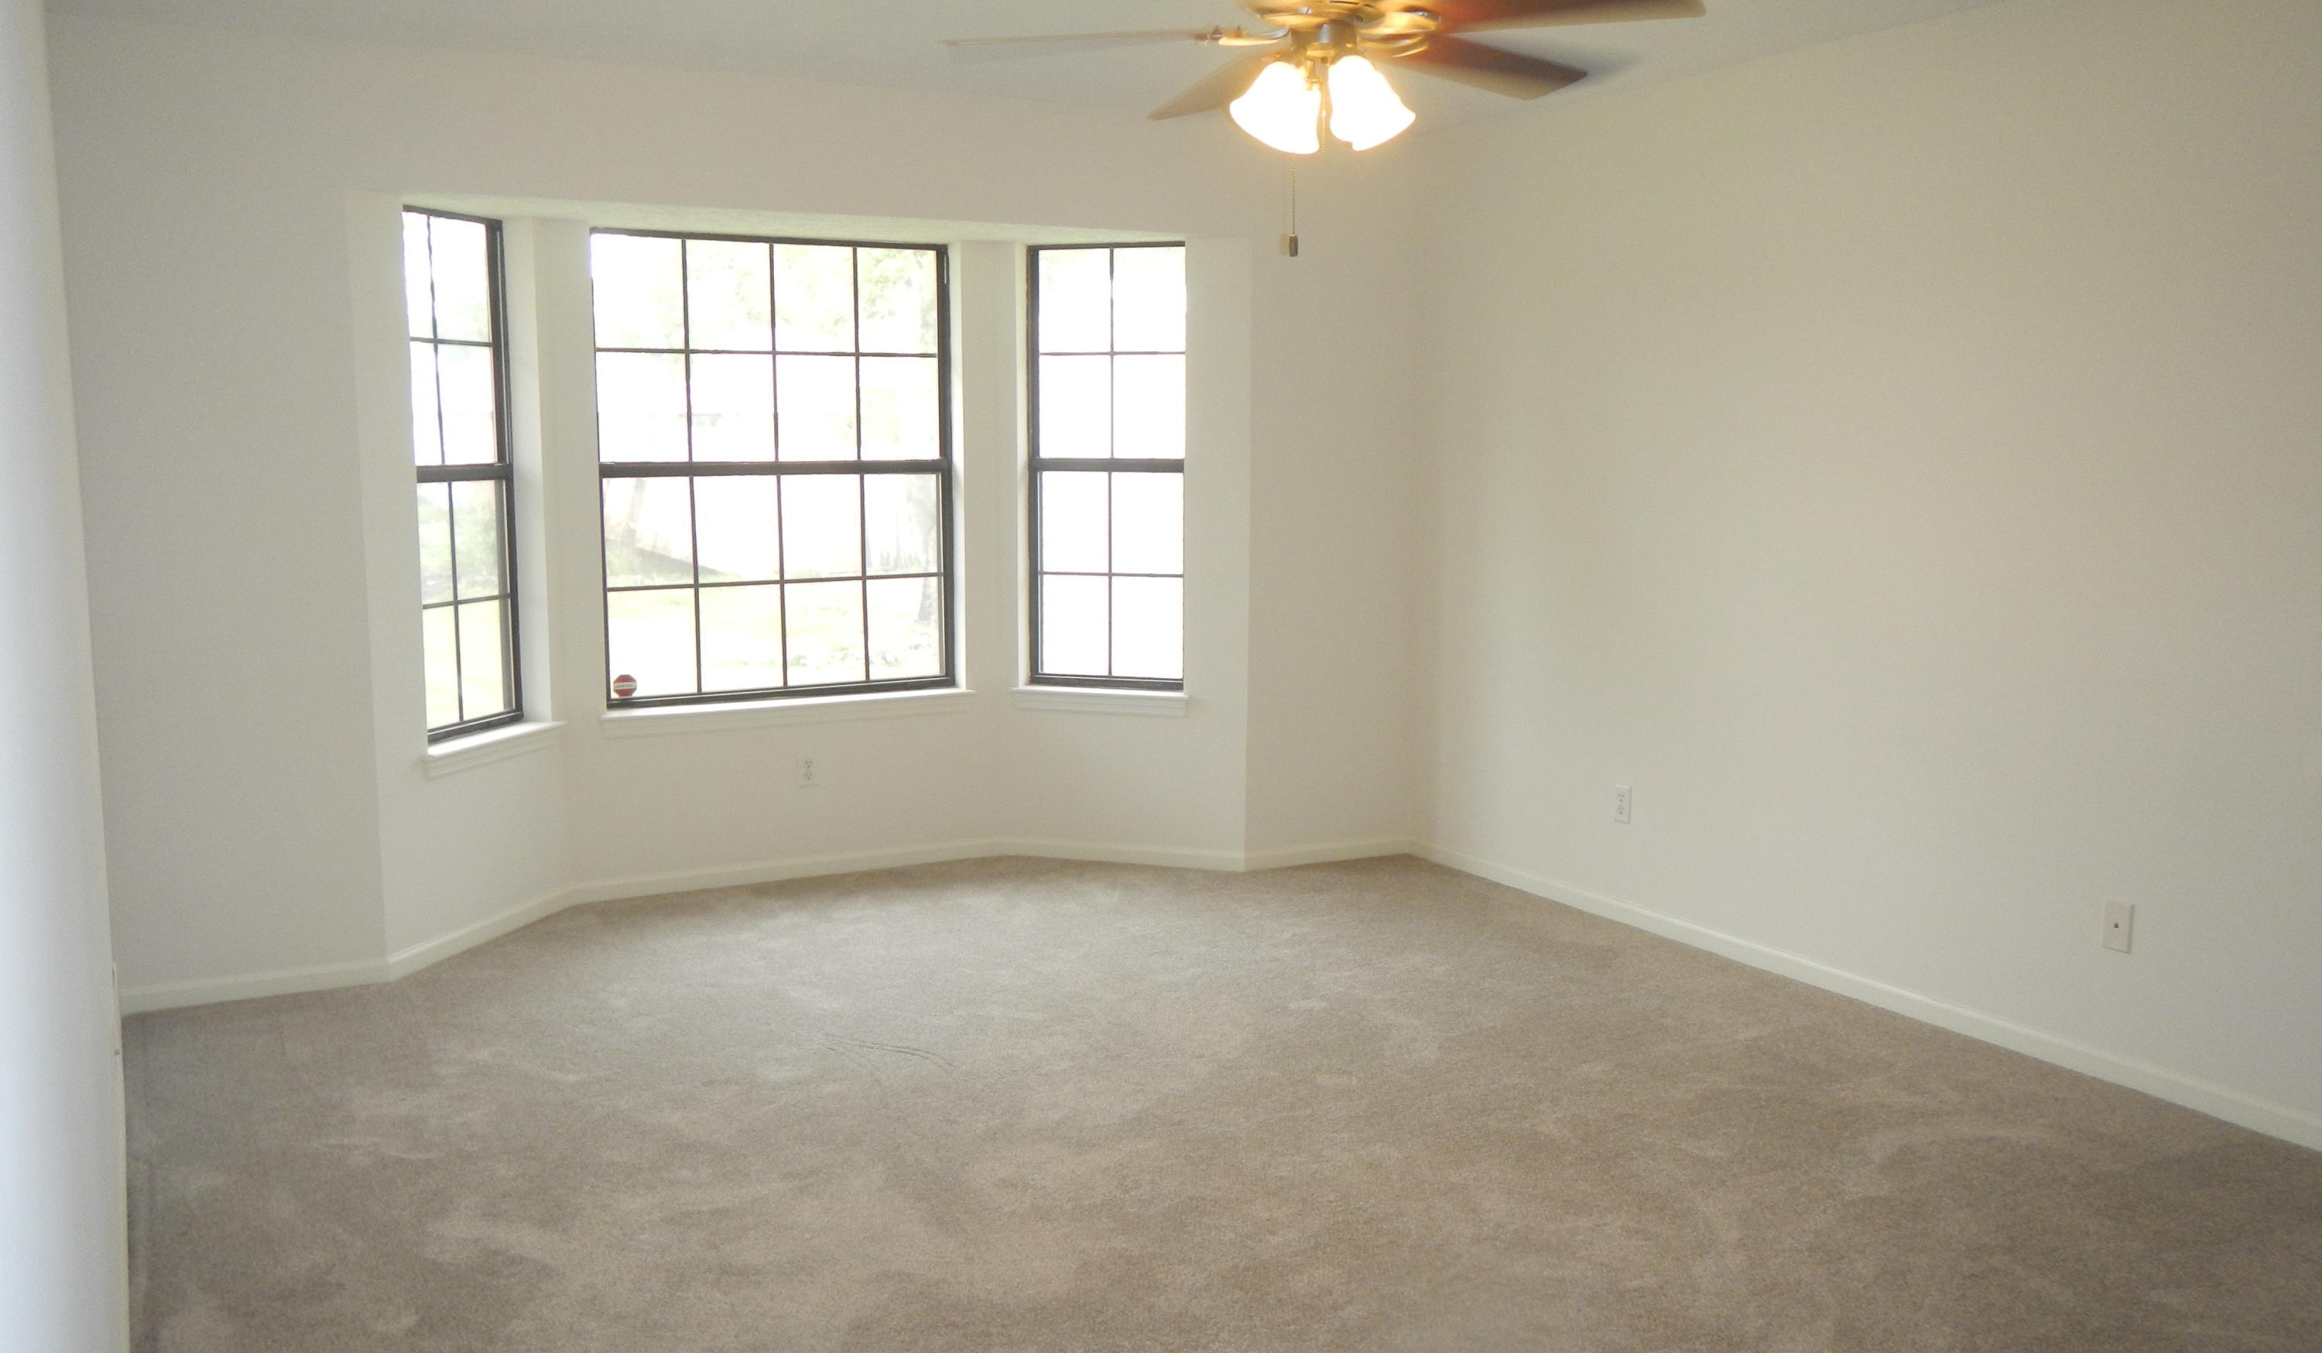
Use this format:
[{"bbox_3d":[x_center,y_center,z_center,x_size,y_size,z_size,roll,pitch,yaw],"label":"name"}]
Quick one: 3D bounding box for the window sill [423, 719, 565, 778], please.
[{"bbox_3d":[-1.984,0.207,5.511,0.137,0.070,0.652,2,7,16],"label":"window sill"}]

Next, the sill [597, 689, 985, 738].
[{"bbox_3d":[-1.219,0.118,6.214,1.253,0.070,0.137,-4,8,-28],"label":"sill"}]

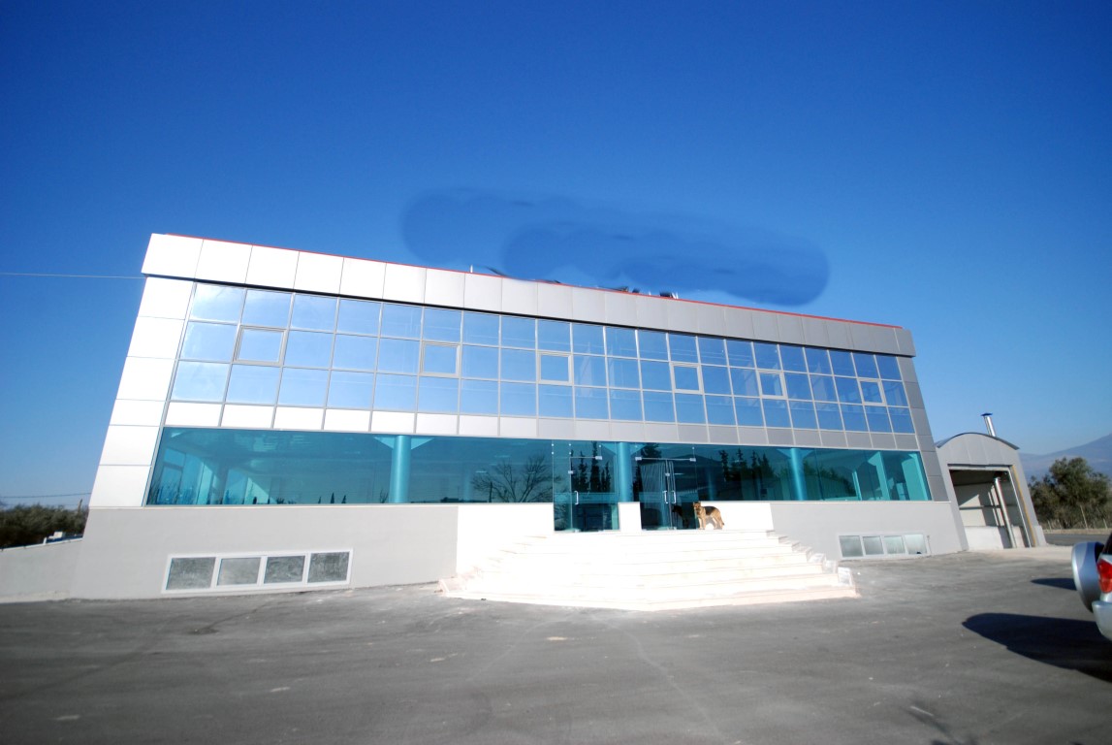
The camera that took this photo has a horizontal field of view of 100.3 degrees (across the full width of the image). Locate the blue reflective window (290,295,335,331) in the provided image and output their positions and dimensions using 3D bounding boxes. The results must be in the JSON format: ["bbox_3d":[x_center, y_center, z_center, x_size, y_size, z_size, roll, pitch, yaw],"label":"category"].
[{"bbox_3d":[-7.235,-1.734,13.953,1.212,1.075,0.080,4,-18,-16],"label":"blue reflective window"}]

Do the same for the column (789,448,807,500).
[{"bbox_3d":[8.738,4.077,16.600,0.500,2.666,0.500,4,-18,-16],"label":"column"}]

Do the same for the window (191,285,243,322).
[{"bbox_3d":[-9.158,-1.844,12.612,1.142,1.048,0.080,4,-18,-16],"label":"window"}]

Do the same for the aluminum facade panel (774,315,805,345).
[{"bbox_3d":[9.602,-1.775,18.894,1.238,1.225,0.080,4,-18,-16],"label":"aluminum facade panel"}]

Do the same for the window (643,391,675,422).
[{"bbox_3d":[3.468,1.165,15.632,1.165,1.065,0.080,4,-18,-16],"label":"window"}]

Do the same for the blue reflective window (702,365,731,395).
[{"bbox_3d":[5.749,0.283,16.620,1.128,1.038,0.080,4,-18,-16],"label":"blue reflective window"}]

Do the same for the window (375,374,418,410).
[{"bbox_3d":[-4.795,0.617,13.934,1.212,1.121,0.080,4,-18,-16],"label":"window"}]

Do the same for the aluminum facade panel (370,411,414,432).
[{"bbox_3d":[-4.779,1.476,13.658,1.212,0.609,0.080,4,-18,-16],"label":"aluminum facade panel"}]

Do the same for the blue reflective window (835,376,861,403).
[{"bbox_3d":[11.510,0.695,18.256,1.165,1.071,0.080,4,-18,-16],"label":"blue reflective window"}]

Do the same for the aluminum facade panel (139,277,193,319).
[{"bbox_3d":[-10.333,-1.918,12.299,1.041,1.101,0.080,4,-18,-16],"label":"aluminum facade panel"}]

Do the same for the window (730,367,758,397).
[{"bbox_3d":[6.851,0.364,16.809,1.142,1.051,0.080,4,-18,-16],"label":"window"}]

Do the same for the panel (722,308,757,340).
[{"bbox_3d":[6.905,-1.864,17.529,1.200,1.220,0.080,4,-19,-16],"label":"panel"}]

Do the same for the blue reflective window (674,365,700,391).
[{"bbox_3d":[4.600,0.197,16.295,1.165,1.071,0.080,4,-18,-16],"label":"blue reflective window"}]

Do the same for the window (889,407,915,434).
[{"bbox_3d":[14.405,2.007,19.360,1.212,1.121,0.080,4,-18,-16],"label":"window"}]

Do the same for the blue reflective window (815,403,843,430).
[{"bbox_3d":[10.294,1.656,17.452,1.142,1.042,0.080,4,-18,-16],"label":"blue reflective window"}]

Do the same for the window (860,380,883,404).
[{"bbox_3d":[12.242,0.763,17.955,1.114,1.015,0.060,4,-18,-16],"label":"window"}]

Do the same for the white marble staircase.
[{"bbox_3d":[2.937,4.426,11.070,10.649,1.125,5.301,4,-18,-16],"label":"white marble staircase"}]

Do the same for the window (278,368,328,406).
[{"bbox_3d":[-6.903,0.424,12.718,1.152,1.055,0.100,4,-18,-16],"label":"window"}]

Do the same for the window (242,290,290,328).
[{"bbox_3d":[-8.088,-1.762,13.035,1.165,1.057,0.080,4,-18,-16],"label":"window"}]

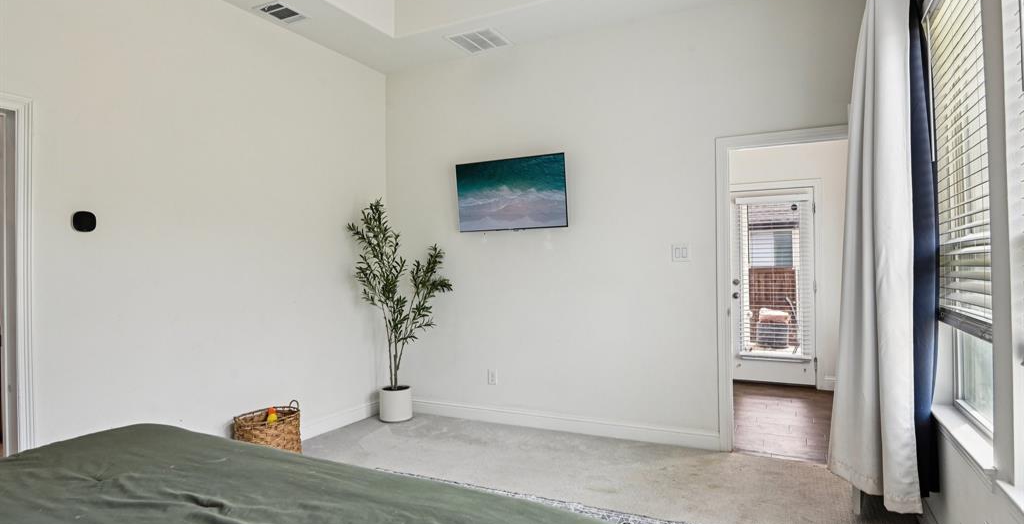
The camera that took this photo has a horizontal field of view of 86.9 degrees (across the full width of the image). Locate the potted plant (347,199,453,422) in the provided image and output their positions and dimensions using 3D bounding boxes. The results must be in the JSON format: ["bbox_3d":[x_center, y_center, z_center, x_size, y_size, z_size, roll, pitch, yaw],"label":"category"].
[{"bbox_3d":[-0.917,0.395,4.539,0.750,1.880,0.680,-1,-1,-9],"label":"potted plant"}]

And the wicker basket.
[{"bbox_3d":[-1.591,1.147,3.576,0.320,0.380,0.360,-1,-1,28],"label":"wicker basket"}]

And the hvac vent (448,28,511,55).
[{"bbox_3d":[-0.255,-1.733,4.258,0.385,0.025,0.385,-1,-1,28],"label":"hvac vent"}]

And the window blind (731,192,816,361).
[{"bbox_3d":[2.714,0.163,5.633,0.720,1.700,0.060,-1,-1,28],"label":"window blind"}]

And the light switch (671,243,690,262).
[{"bbox_3d":[1.191,-0.064,3.809,0.123,0.123,0.011,-1,-1,25],"label":"light switch"}]

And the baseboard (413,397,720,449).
[{"bbox_3d":[0.186,1.252,4.292,2.720,0.128,0.016,-1,-1,25],"label":"baseboard"}]

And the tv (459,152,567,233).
[{"bbox_3d":[-0.019,-0.537,4.297,0.968,0.560,0.060,-1,4,28],"label":"tv"}]

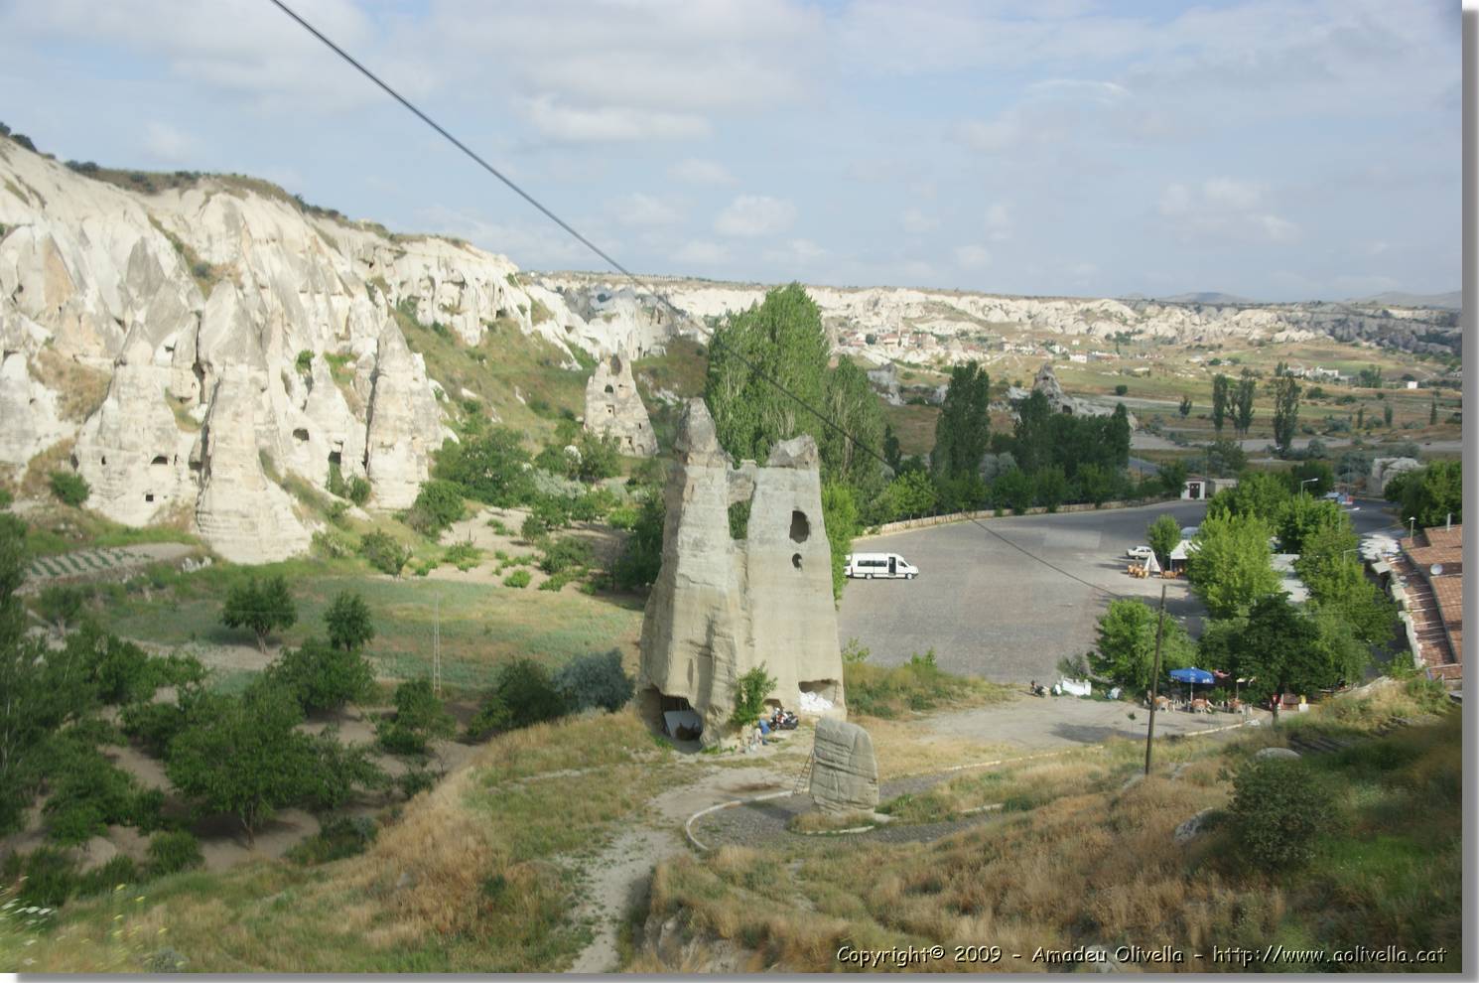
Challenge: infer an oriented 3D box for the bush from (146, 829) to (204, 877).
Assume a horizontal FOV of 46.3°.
[{"bbox_3d":[-27.442,17.585,84.000,2.828,2.283,2.687,-2,6,-18],"label":"bush"}]

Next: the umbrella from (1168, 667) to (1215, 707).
[{"bbox_3d":[29.058,12.658,111.000,2.989,2.752,2.989,2,6,15],"label":"umbrella"}]

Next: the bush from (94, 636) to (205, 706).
[{"bbox_3d":[-40.599,12.368,119.000,7.612,4.752,6.089,-2,6,-19],"label":"bush"}]

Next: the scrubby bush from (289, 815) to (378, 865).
[{"bbox_3d":[-20.191,17.338,86.000,4.459,2.463,3.344,-1,6,-13],"label":"scrubby bush"}]

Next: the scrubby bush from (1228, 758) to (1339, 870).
[{"bbox_3d":[16.379,9.695,52.000,3.361,3.413,3.193,2,6,18],"label":"scrubby bush"}]

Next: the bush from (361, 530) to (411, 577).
[{"bbox_3d":[-37.421,6.508,183.000,5.545,4.953,5.157,0,6,0],"label":"bush"}]

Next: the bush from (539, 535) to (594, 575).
[{"bbox_3d":[-18.322,6.693,183.000,5.791,4.107,5.386,0,6,0],"label":"bush"}]

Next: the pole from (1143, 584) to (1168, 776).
[{"bbox_3d":[20.376,9.253,84.531,0.240,9.534,0.240,4,6,0],"label":"pole"}]

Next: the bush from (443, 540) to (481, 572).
[{"bbox_3d":[-27.965,6.540,174.000,3.866,3.158,3.480,-1,6,-9],"label":"bush"}]

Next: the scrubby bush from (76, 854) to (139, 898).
[{"bbox_3d":[-28.528,17.354,78.000,2.836,2.054,2.637,0,6,0],"label":"scrubby bush"}]

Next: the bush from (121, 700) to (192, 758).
[{"bbox_3d":[-35.096,14.277,104.000,4.412,3.364,4.103,0,6,0],"label":"bush"}]

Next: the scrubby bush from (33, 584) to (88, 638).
[{"bbox_3d":[-55.760,9.737,142.000,4.398,4.307,4.178,-2,6,-22],"label":"scrubby bush"}]

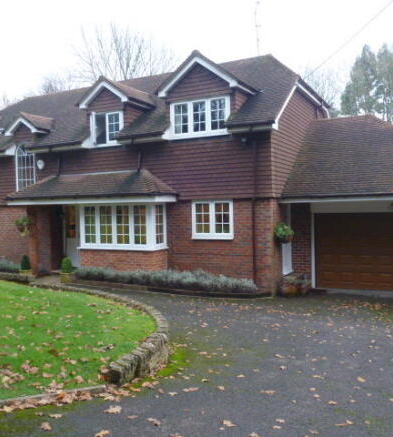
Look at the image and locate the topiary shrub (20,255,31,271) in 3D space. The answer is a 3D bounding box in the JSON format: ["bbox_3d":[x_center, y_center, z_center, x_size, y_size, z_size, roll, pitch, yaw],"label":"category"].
[{"bbox_3d":[-5.527,1.422,14.150,0.350,0.510,0.350,-1,2,26],"label":"topiary shrub"}]

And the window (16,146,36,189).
[{"bbox_3d":[-5.471,-1.591,14.065,0.850,1.480,0.120,-1,0,25],"label":"window"}]

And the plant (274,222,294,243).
[{"bbox_3d":[2.211,0.355,11.100,0.480,0.500,0.480,-1,2,26],"label":"plant"}]

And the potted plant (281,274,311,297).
[{"bbox_3d":[2.602,1.752,11.450,0.720,0.540,0.550,-1,2,26],"label":"potted plant"}]

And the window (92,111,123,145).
[{"bbox_3d":[-2.650,-2.659,13.036,1.180,1.040,0.200,-1,2,26],"label":"window"}]

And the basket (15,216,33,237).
[{"bbox_3d":[-5.500,0.256,14.000,0.530,0.600,0.530,-1,2,26],"label":"basket"}]

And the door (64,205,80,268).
[{"bbox_3d":[-3.945,0.566,14.153,0.900,2.070,0.100,-1,0,25],"label":"door"}]

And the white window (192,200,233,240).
[{"bbox_3d":[0.425,0.044,11.405,1.150,1.000,0.120,-1,0,25],"label":"white window"}]

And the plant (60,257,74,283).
[{"bbox_3d":[-3.697,1.456,12.450,0.350,0.730,0.350,-1,0,0],"label":"plant"}]

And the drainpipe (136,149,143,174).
[{"bbox_3d":[-1.560,-1.616,12.159,0.100,0.660,0.100,-1,0,25],"label":"drainpipe"}]

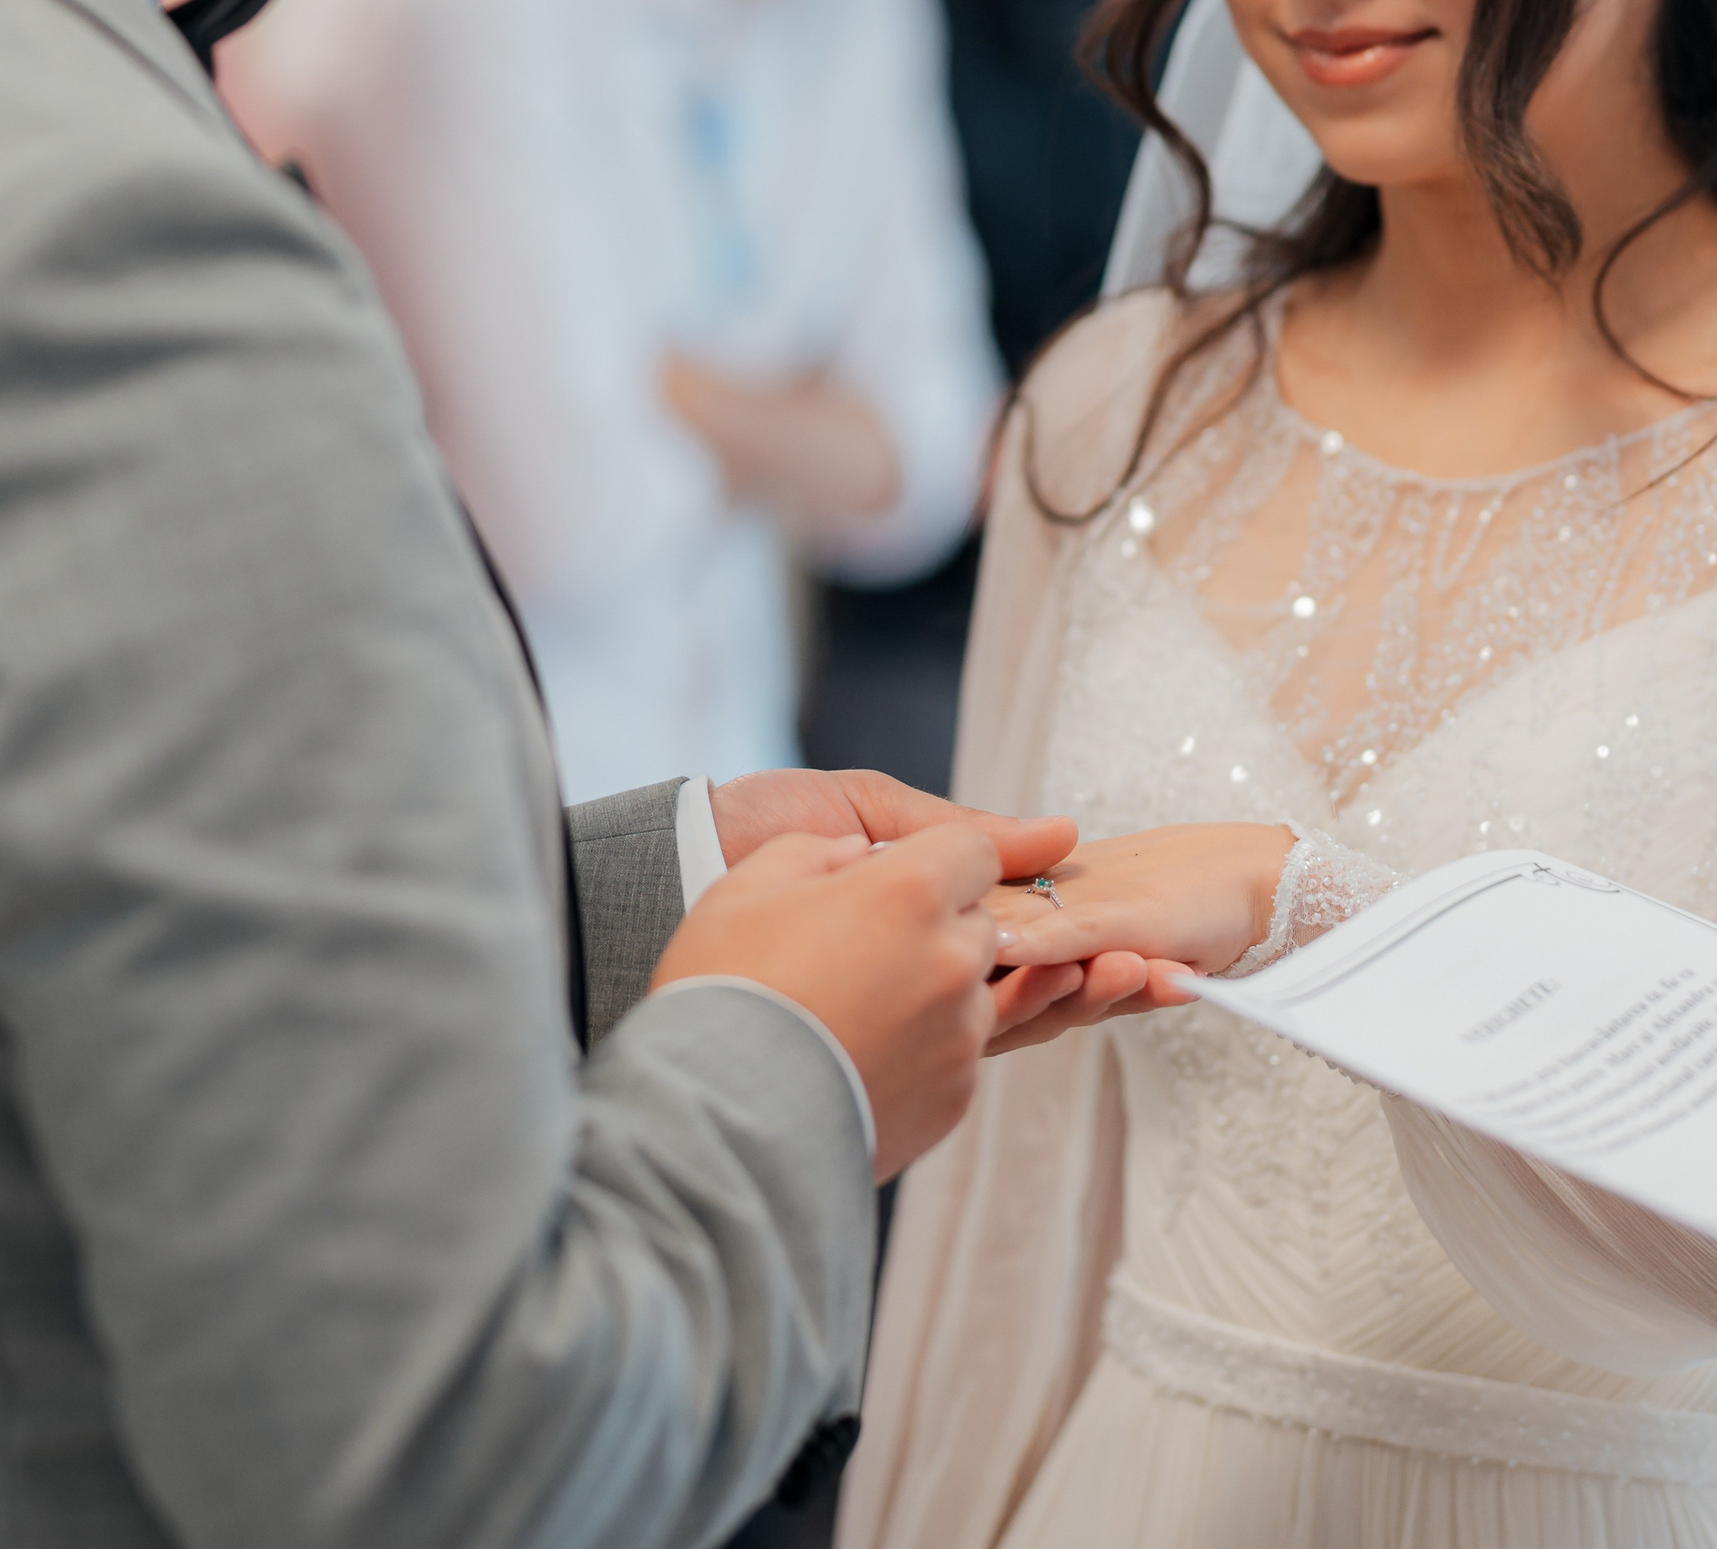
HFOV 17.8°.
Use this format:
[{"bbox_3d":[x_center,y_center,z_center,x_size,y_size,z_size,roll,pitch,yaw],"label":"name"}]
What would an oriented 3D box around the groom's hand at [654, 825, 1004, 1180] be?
[{"bbox_3d":[-0.004,0.067,1.690,0.110,0.095,0.080,-22,21,-34],"label":"groom's hand"}]

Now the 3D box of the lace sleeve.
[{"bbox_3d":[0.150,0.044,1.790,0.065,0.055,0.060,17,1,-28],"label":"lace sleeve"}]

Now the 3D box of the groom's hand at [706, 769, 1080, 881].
[{"bbox_3d":[0.025,0.033,1.780,0.160,0.060,0.085,6,6,-25],"label":"groom's hand"}]

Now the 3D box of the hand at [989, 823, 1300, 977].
[{"bbox_3d":[0.091,0.042,1.760,0.145,0.042,0.074,-8,13,-32],"label":"hand"}]

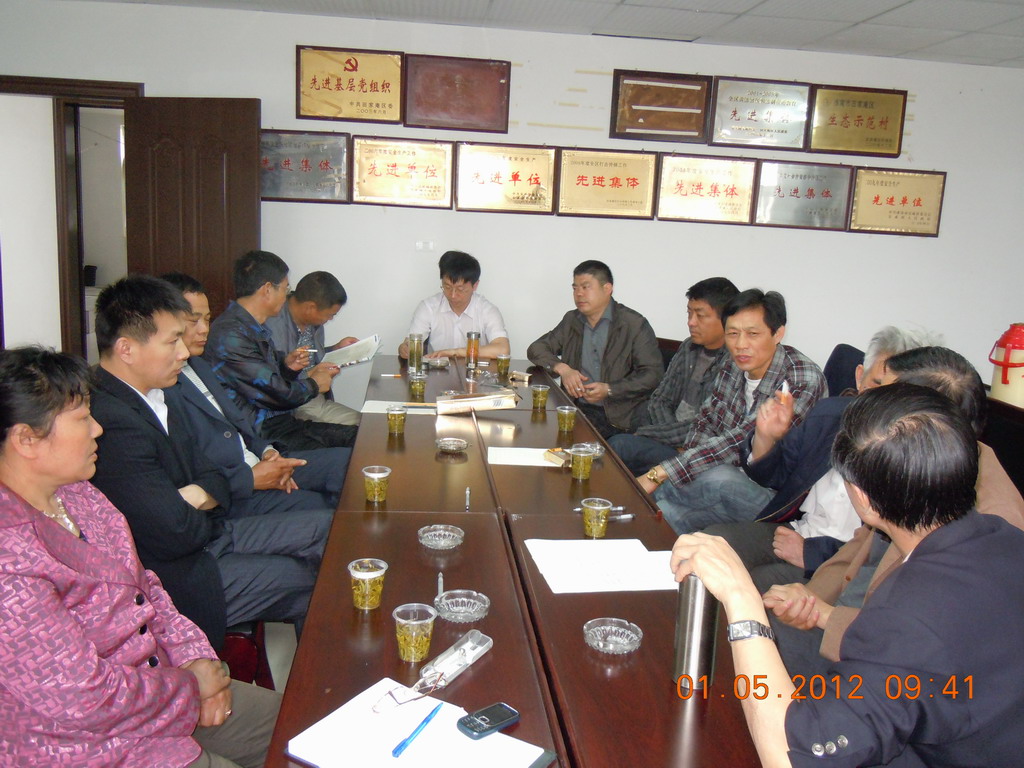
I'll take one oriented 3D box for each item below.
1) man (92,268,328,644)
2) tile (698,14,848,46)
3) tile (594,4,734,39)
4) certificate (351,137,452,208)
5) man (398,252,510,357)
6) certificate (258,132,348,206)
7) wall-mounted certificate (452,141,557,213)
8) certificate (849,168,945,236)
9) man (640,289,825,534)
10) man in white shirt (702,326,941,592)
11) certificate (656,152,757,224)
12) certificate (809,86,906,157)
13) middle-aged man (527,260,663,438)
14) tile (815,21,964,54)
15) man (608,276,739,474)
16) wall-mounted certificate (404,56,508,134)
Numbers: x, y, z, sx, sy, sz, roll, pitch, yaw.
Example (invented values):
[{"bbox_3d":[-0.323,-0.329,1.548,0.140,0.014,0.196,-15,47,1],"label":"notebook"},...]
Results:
[{"bbox_3d":[-0.662,0.410,2.063,0.780,1.290,0.550,1,10,-9],"label":"man"},{"bbox_3d":[1.409,-1.895,4.773,0.610,0.016,0.610,1,10,-7],"label":"tile"},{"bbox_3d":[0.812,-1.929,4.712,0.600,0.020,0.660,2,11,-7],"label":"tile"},{"bbox_3d":[-0.614,-1.192,5.018,0.585,0.384,0.025,1,10,-7],"label":"certificate"},{"bbox_3d":[-0.278,-0.047,4.580,0.540,1.270,0.750,2,11,-7],"label":"man"},{"bbox_3d":[-1.193,-1.212,4.941,0.585,0.384,0.025,1,10,-7],"label":"certificate"},{"bbox_3d":[-0.034,-1.209,5.235,0.600,0.397,0.030,2,11,-7],"label":"wall-mounted certificate"},{"bbox_3d":[2.343,-1.106,5.406,0.585,0.384,0.025,1,10,-7],"label":"certificate"},{"bbox_3d":[0.709,0.319,2.936,0.800,1.280,0.580,-6,13,-39],"label":"man"},{"bbox_3d":[0.762,0.460,2.354,0.770,1.260,0.550,-2,12,-24],"label":"man in white shirt"},{"bbox_3d":[1.184,-1.176,5.374,0.600,0.397,0.030,2,11,-7],"label":"certificate"},{"bbox_3d":[2.095,-1.593,5.387,0.600,0.397,0.030,2,11,-7],"label":"certificate"},{"bbox_3d":[0.377,0.059,4.291,0.600,1.300,0.800,10,12,35],"label":"middle-aged man"},{"bbox_3d":[2.019,-1.881,4.853,0.610,0.016,0.610,1,10,-7],"label":"tile"},{"bbox_3d":[0.672,0.238,3.376,0.740,1.285,0.530,-6,14,-38],"label":"man"},{"bbox_3d":[-0.313,-1.667,5.111,0.600,0.397,0.030,2,11,-7],"label":"wall-mounted certificate"}]

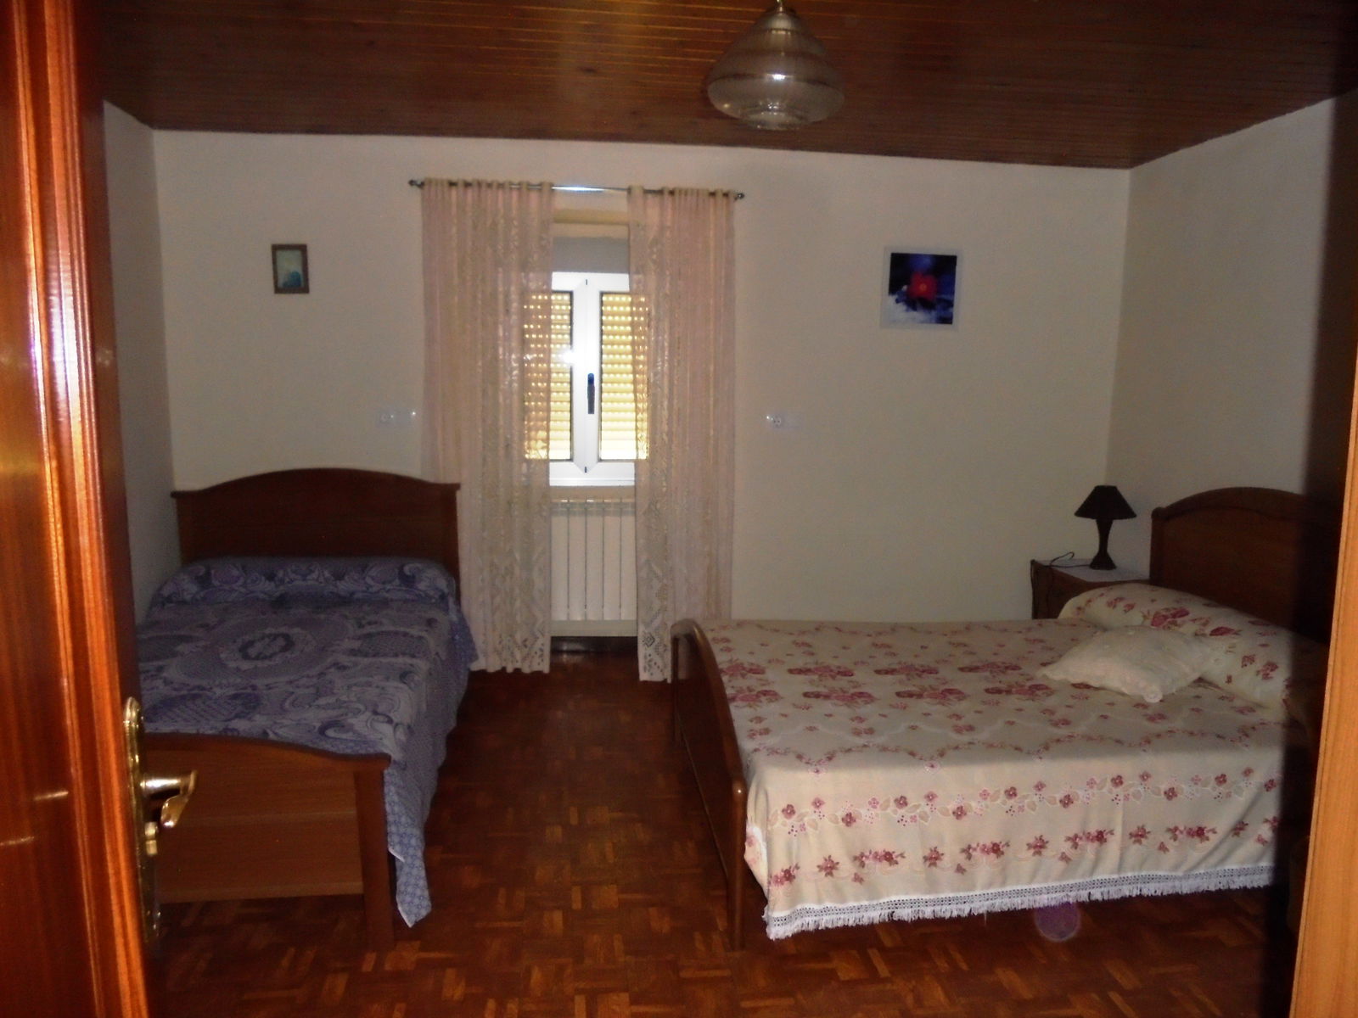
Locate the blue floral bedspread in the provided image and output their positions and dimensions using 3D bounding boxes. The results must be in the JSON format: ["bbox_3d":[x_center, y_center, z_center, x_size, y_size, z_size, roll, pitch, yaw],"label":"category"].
[{"bbox_3d":[-1.356,0.613,3.344,1.245,0.600,1.940,0,8,-7],"label":"blue floral bedspread"}]

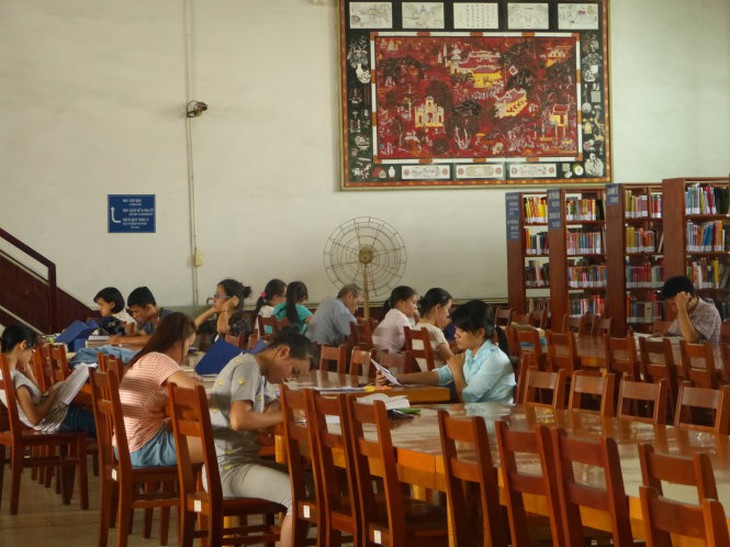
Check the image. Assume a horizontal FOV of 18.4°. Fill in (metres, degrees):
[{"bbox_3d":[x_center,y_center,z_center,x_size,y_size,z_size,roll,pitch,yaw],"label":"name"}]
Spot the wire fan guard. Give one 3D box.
[{"bbox_3d":[0.000,-0.155,21.900,0.810,0.810,0.200,-2,1,2],"label":"wire fan guard"}]

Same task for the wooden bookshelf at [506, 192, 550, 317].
[{"bbox_3d":[2.135,0.116,24.309,1.100,1.982,0.440,-2,1,-20],"label":"wooden bookshelf"}]

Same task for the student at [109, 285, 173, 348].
[{"bbox_3d":[-1.615,0.712,17.109,0.680,1.220,0.480,-2,1,-17],"label":"student"}]

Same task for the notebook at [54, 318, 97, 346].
[{"bbox_3d":[-2.136,0.444,16.700,0.260,0.200,0.320,-1,1,-20],"label":"notebook"}]

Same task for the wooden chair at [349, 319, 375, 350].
[{"bbox_3d":[0.200,0.815,16.355,0.510,0.940,0.390,-2,1,-21],"label":"wooden chair"}]

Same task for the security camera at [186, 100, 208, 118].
[{"bbox_3d":[-1.745,-1.709,23.500,0.240,0.180,0.120,-1,1,37],"label":"security camera"}]

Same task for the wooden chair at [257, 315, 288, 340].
[{"bbox_3d":[-0.590,0.827,19.179,0.520,0.950,0.430,-1,1,-20],"label":"wooden chair"}]

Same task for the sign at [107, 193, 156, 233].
[{"bbox_3d":[-2.415,-0.620,23.400,0.505,0.395,0.020,-2,1,-20],"label":"sign"}]

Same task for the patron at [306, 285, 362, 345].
[{"bbox_3d":[-0.080,0.704,18.507,0.720,1.190,0.500,-2,1,-22],"label":"patron"}]

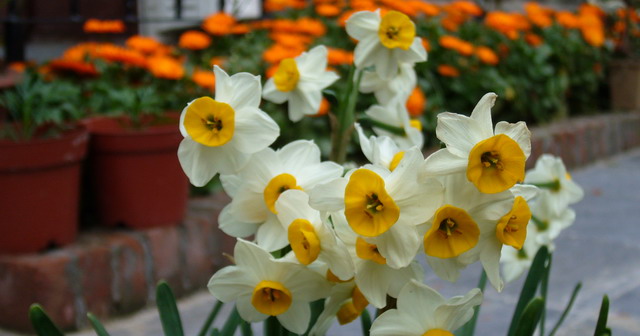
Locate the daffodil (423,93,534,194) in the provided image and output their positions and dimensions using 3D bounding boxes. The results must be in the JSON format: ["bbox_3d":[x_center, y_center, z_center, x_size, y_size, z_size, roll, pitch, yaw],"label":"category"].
[{"bbox_3d":[0.067,-0.010,0.520,0.045,0.044,0.027,-3,13,-19],"label":"daffodil"}]

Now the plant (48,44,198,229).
[{"bbox_3d":[-0.277,-0.046,1.720,0.205,0.250,0.190,0,9,0],"label":"plant"}]

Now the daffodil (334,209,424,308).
[{"bbox_3d":[0.025,0.040,0.530,0.043,0.043,0.026,0,7,3],"label":"daffodil"}]

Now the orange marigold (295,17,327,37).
[{"bbox_3d":[-0.016,-0.241,2.080,0.054,0.032,0.054,0,9,0],"label":"orange marigold"}]

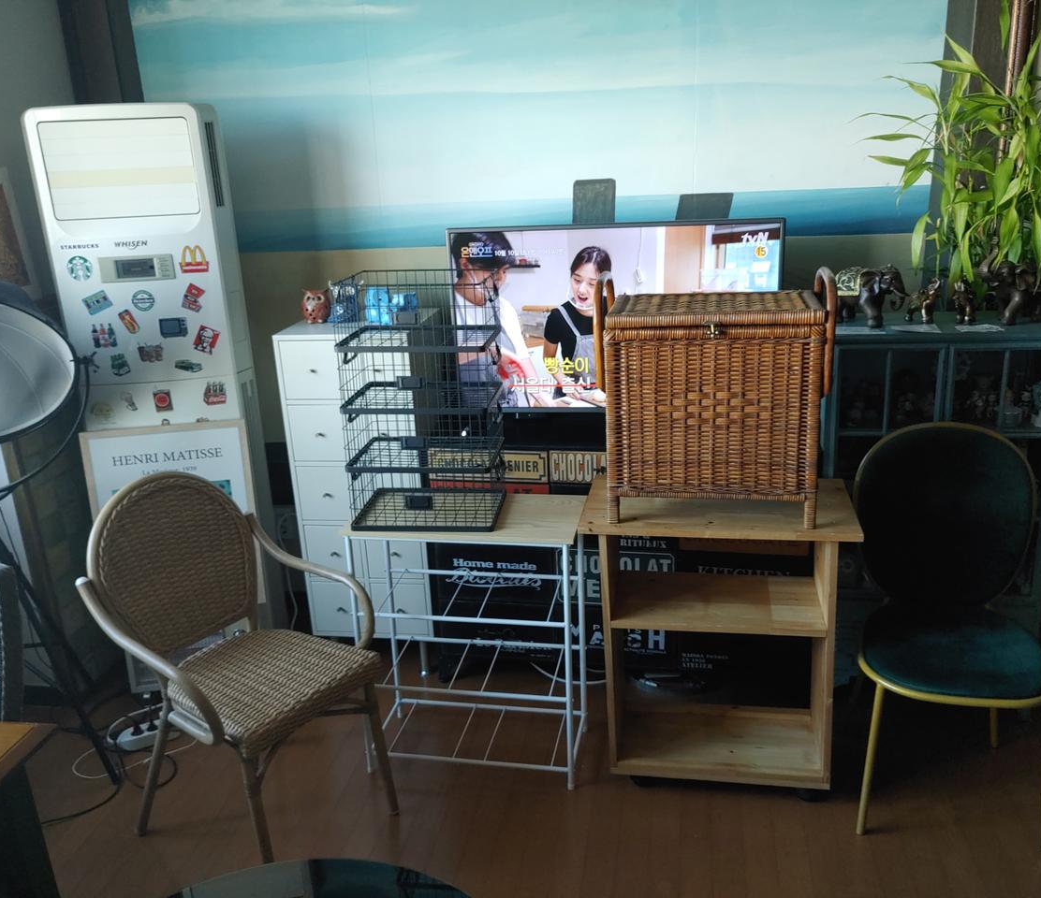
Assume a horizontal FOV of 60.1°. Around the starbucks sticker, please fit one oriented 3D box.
[{"bbox_3d":[-1.229,-0.503,2.511,0.068,0.068,0.006,-6,17,-8],"label":"starbucks sticker"}]

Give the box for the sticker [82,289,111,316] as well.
[{"bbox_3d":[-1.204,-0.416,2.561,0.070,0.046,0.008,-23,16,5],"label":"sticker"}]

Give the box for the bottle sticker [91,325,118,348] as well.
[{"bbox_3d":[-1.188,-0.322,2.571,0.070,0.071,0.006,-6,17,-8],"label":"bottle sticker"}]

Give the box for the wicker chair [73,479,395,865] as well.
[{"bbox_3d":[-0.643,0.501,2.131,0.507,0.879,0.502,9,20,34],"label":"wicker chair"}]

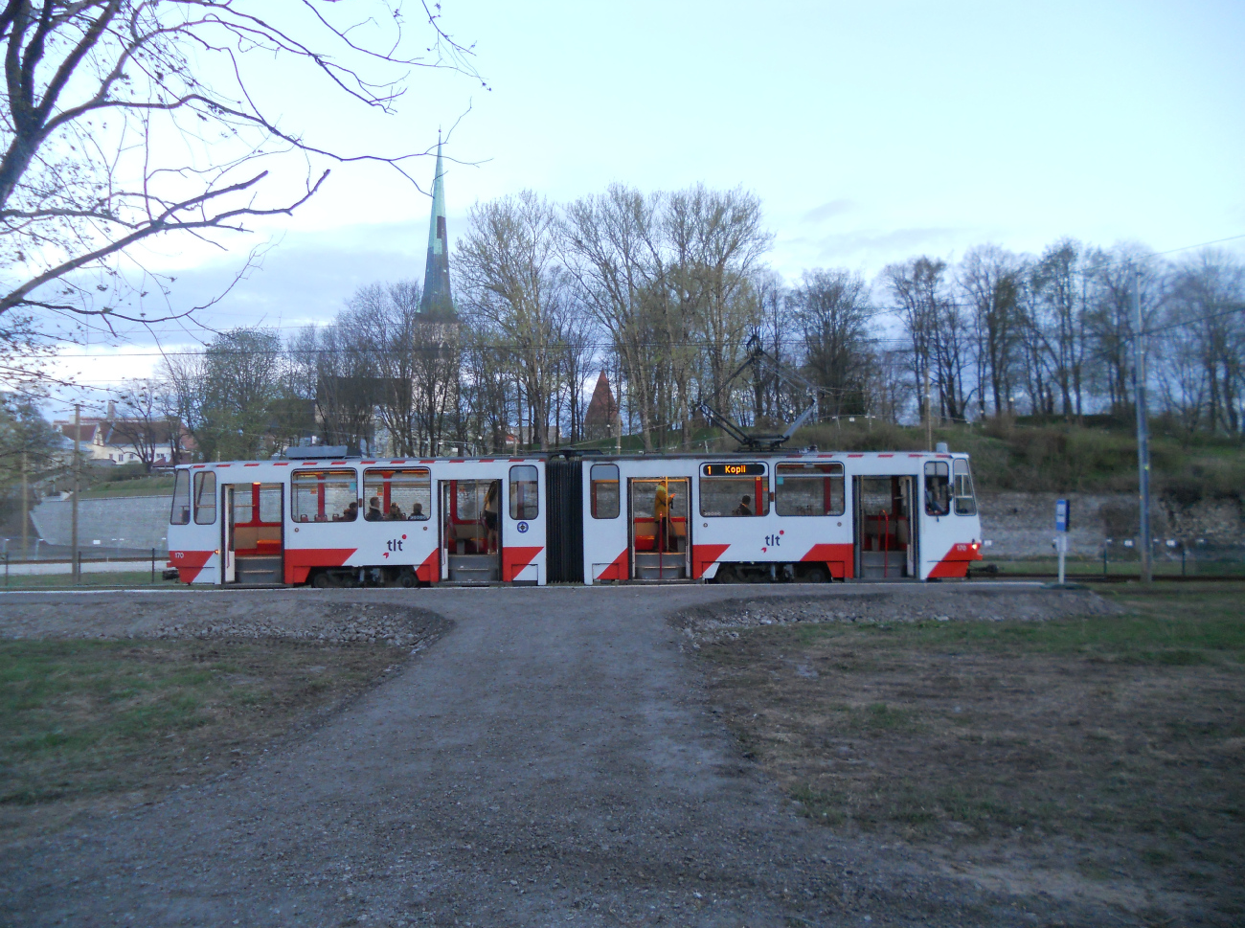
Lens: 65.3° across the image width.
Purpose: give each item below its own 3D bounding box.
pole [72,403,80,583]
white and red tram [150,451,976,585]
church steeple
[{"bbox_3d":[-17.802,0.949,31.643,0.180,5.870,0.180,1,-3,-29],"label":"pole"},{"bbox_3d":[-1.200,1.310,21.850,18.100,3.150,2.200,-1,-3,3],"label":"white and red tram"},{"bbox_3d":[-58.963,-76.231,310.664,11.300,60.589,11.300,0,-3,-11],"label":"church steeple"}]

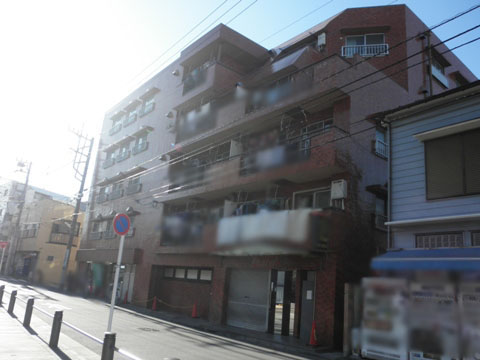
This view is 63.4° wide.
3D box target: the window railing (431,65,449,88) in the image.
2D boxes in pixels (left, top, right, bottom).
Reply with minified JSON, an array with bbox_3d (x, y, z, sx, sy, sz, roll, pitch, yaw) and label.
[{"bbox_3d":[9.196,-4.752,18.042,1.790,0.520,0.160,15,-18,-37],"label":"window railing"}]

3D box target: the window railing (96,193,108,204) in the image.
[{"bbox_3d":[-9.625,1.376,27.375,0.170,0.549,1.750,15,-18,-37],"label":"window railing"}]

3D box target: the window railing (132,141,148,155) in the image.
[{"bbox_3d":[-6.102,-1.889,23.984,0.170,0.560,1.738,15,-18,-37],"label":"window railing"}]

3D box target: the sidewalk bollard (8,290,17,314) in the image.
[{"bbox_3d":[-7.713,4.111,13.162,0.165,0.725,0.165,16,-17,-38],"label":"sidewalk bollard"}]

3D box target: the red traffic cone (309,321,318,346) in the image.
[{"bbox_3d":[2.369,4.859,12.402,0.350,0.710,0.350,16,-17,-38],"label":"red traffic cone"}]

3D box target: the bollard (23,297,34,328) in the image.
[{"bbox_3d":[-5.509,3.442,10.147,0.148,0.690,0.148,15,-18,-37],"label":"bollard"}]

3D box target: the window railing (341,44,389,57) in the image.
[{"bbox_3d":[5.413,-5.552,16.829,1.920,0.510,0.200,1,-15,13],"label":"window railing"}]

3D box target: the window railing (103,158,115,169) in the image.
[{"bbox_3d":[-9.299,-1.114,27.837,0.170,0.538,1.761,15,-18,-37],"label":"window railing"}]

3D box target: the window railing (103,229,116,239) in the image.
[{"bbox_3d":[-8.483,3.640,25.449,0.180,0.520,1.780,16,-19,-38],"label":"window railing"}]

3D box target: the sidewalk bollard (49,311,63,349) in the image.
[{"bbox_3d":[-4.092,3.315,8.661,0.165,0.725,0.165,16,-17,-38],"label":"sidewalk bollard"}]

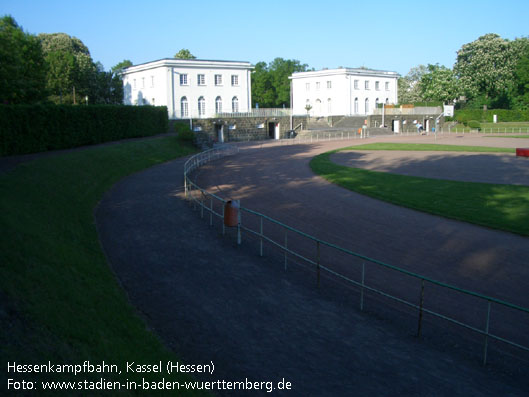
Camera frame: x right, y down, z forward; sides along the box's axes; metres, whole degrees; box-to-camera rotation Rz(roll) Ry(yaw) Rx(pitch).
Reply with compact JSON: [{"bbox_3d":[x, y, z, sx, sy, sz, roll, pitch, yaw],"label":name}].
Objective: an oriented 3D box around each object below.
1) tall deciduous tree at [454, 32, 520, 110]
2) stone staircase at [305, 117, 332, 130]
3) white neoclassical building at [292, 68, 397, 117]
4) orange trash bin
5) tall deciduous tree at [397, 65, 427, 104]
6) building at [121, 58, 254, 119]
[{"bbox_3d":[38.348,-21.323,92.000,11.000,13.300,11.000,3,10,23],"label":"tall deciduous tree"},{"bbox_3d":[8.147,-11.343,80.714,4.000,1.800,2.800,-8,11,-37],"label":"stone staircase"},{"bbox_3d":[14.642,-19.264,98.614,14.200,7.610,14.940,-8,11,-37],"label":"white neoclassical building"},{"bbox_3d":[-0.904,0.415,14.785,0.360,0.730,0.420,-4,10,-21],"label":"orange trash bin"},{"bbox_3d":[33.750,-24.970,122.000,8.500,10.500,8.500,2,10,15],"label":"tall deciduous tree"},{"bbox_3d":[-11.405,-15.440,77.741,14.200,7.610,14.940,-8,11,-37],"label":"building"}]

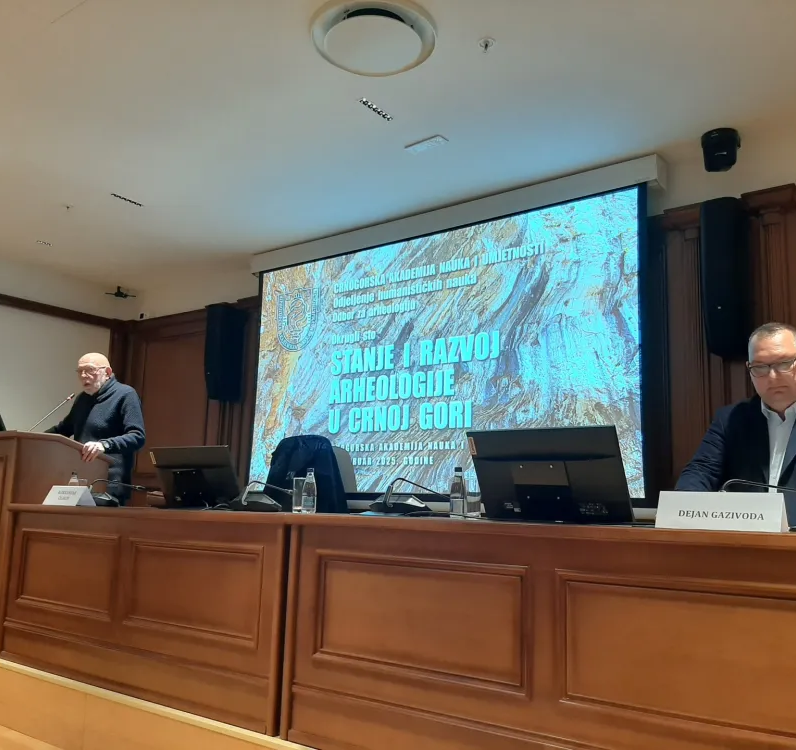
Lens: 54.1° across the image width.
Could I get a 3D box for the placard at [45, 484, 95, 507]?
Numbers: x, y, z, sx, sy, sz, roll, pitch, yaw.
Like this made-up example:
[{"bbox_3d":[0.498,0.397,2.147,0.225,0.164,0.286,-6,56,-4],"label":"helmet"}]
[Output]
[{"bbox_3d":[-1.585,0.579,3.768,0.298,0.089,0.105,-6,-11,37],"label":"placard"}]

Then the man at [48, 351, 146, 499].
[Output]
[{"bbox_3d":[-1.777,0.675,4.564,0.620,1.640,0.500,-4,-11,31],"label":"man"}]

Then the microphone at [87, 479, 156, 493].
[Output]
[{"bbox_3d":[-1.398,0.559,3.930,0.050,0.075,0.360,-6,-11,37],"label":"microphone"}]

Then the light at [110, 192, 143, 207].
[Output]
[{"bbox_3d":[-1.662,-1.072,4.787,0.040,0.030,0.228,-6,-11,37],"label":"light"}]

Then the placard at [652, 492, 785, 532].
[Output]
[{"bbox_3d":[0.821,0.347,1.986,0.298,0.092,0.105,-5,-11,36],"label":"placard"}]

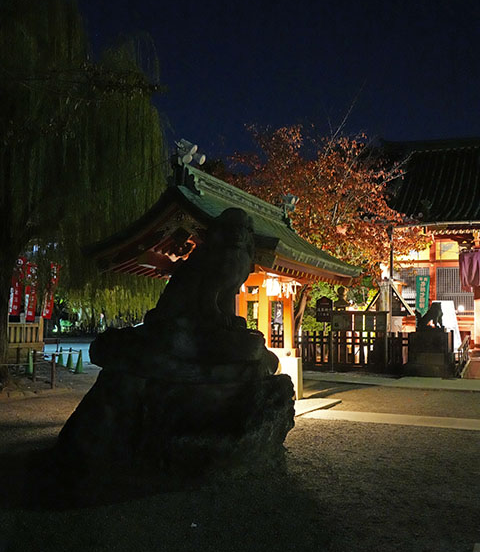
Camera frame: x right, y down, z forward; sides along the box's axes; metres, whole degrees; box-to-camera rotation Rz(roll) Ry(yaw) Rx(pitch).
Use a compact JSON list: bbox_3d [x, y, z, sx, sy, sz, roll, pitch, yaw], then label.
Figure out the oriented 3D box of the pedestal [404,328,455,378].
[{"bbox_3d":[5.594,2.242,19.469,1.250,1.450,1.050,-1,-4,24],"label":"pedestal"}]

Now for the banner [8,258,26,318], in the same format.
[{"bbox_3d":[-7.182,0.339,21.300,0.480,1.930,0.080,1,-4,-7],"label":"banner"}]

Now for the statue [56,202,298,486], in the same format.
[{"bbox_3d":[-0.731,0.680,7.928,2.400,2.850,1.400,-1,-4,24],"label":"statue"}]

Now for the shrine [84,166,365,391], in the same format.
[{"bbox_3d":[-0.081,0.344,13.300,3.750,4.300,5.000,-1,-4,24],"label":"shrine"}]

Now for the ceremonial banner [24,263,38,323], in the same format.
[{"bbox_3d":[-6.793,0.538,21.500,0.450,1.930,0.080,1,-4,-7],"label":"ceremonial banner"}]

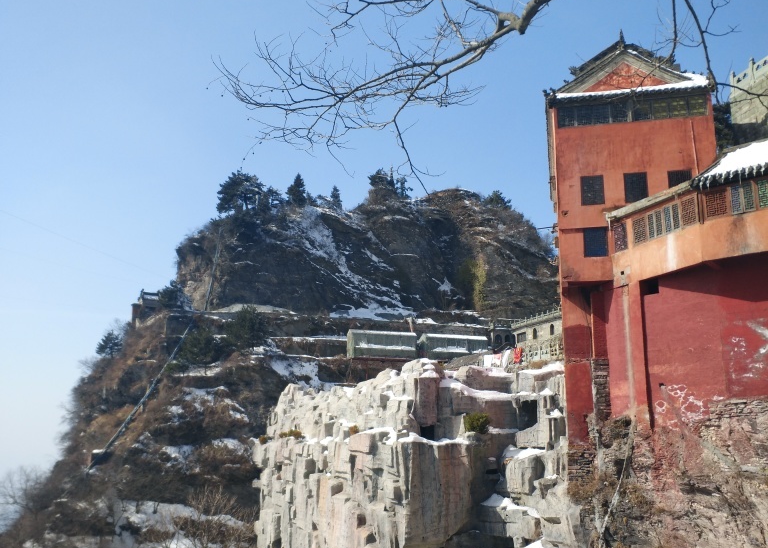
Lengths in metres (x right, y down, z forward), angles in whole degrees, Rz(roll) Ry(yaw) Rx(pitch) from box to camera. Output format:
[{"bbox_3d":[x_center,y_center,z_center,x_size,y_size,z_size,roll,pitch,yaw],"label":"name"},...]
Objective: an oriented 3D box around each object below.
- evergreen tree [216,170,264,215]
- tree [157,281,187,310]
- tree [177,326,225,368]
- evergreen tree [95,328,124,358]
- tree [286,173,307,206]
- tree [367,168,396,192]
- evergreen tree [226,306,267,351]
[{"bbox_3d":[-25.580,-14.530,116.000,8.300,7.840,7.880,0,-11,0],"label":"evergreen tree"},{"bbox_3d":[-34.280,3.470,105.000,4.690,4.840,4.460,0,-11,0],"label":"tree"},{"bbox_3d":[-25.660,10.280,91.000,6.510,5.870,6.180,0,-11,0],"label":"tree"},{"bbox_3d":[-40.910,10.360,97.000,4.340,4.470,4.120,0,-11,0],"label":"evergreen tree"},{"bbox_3d":[-15.870,-15.320,118.000,3.520,6.160,3.340,0,-11,0],"label":"tree"},{"bbox_3d":[-0.440,-16.520,115.000,5.140,4.240,4.890,0,-11,0],"label":"tree"},{"bbox_3d":[-19.790,7.790,93.000,5.820,6.290,5.530,0,-11,0],"label":"evergreen tree"}]

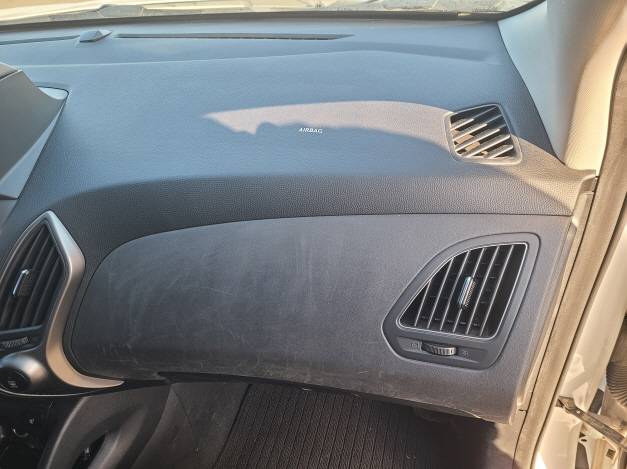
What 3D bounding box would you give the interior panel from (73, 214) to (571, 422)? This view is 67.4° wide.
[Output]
[{"bbox_3d":[-0.049,0.042,0.532,0.560,0.245,0.125,4,38,13],"label":"interior panel"}]

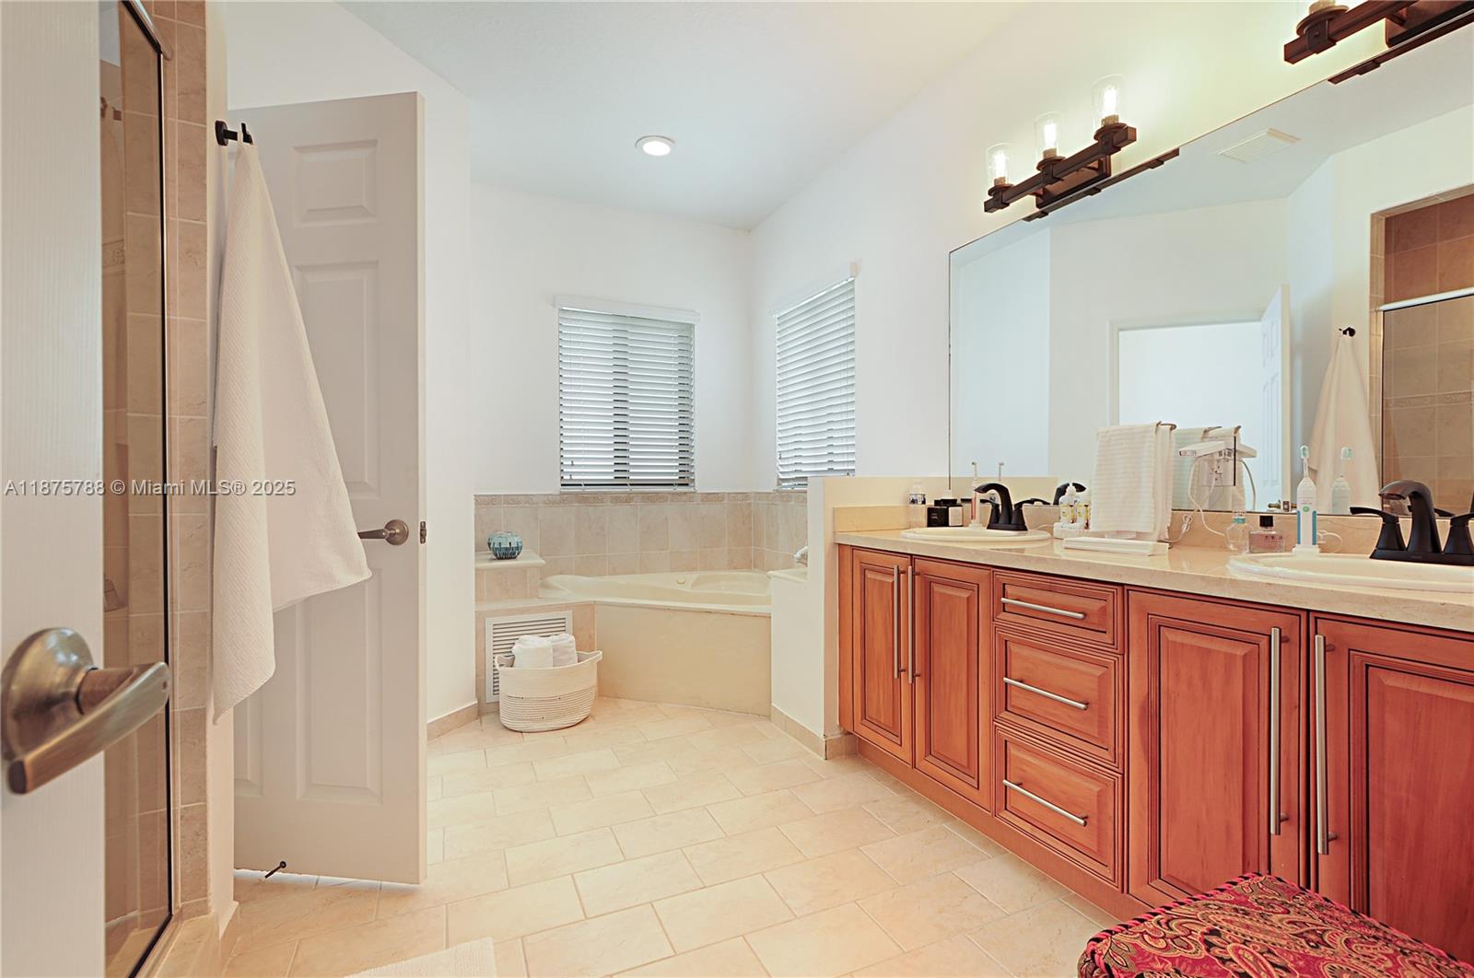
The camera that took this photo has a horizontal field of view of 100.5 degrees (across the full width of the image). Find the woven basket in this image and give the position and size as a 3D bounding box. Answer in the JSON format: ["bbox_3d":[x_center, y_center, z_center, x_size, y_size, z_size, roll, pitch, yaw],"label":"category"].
[{"bbox_3d":[-0.833,0.887,2.748,0.460,0.266,0.350,0,0,-26],"label":"woven basket"}]

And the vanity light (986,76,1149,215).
[{"bbox_3d":[1.059,-1.117,2.038,0.160,0.245,0.540,0,0,-25],"label":"vanity light"}]

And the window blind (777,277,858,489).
[{"bbox_3d":[0.442,-0.552,3.624,0.050,1.110,0.860,0,0,-26],"label":"window blind"}]

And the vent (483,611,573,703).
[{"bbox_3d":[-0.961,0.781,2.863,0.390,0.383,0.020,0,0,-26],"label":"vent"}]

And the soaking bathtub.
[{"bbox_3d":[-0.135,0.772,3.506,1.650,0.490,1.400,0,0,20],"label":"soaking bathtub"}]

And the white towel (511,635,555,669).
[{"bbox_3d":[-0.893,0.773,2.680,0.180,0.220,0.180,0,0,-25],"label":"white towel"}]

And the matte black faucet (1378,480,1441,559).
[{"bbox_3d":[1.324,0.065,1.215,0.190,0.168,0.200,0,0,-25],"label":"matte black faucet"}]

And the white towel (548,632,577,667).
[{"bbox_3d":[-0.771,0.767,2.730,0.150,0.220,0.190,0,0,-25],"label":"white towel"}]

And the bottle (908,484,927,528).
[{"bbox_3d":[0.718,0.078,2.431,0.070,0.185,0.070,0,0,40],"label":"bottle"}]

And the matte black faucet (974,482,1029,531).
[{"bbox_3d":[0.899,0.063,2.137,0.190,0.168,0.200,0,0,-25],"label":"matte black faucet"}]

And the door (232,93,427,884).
[{"bbox_3d":[-1.210,-0.002,1.640,0.800,2.032,0.036,0,0,7],"label":"door"}]

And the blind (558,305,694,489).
[{"bbox_3d":[-0.678,-0.543,3.862,0.860,1.100,0.050,0,0,-26],"label":"blind"}]

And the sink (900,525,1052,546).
[{"bbox_3d":[0.806,0.243,2.121,0.460,0.180,0.510,0,0,-26],"label":"sink"}]

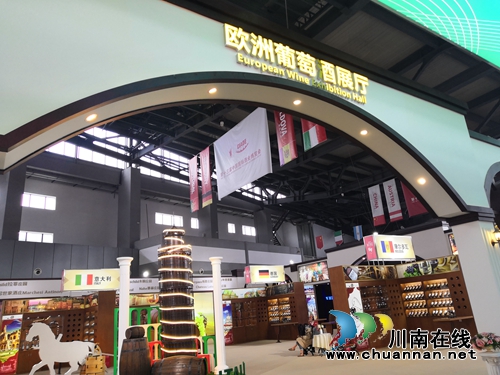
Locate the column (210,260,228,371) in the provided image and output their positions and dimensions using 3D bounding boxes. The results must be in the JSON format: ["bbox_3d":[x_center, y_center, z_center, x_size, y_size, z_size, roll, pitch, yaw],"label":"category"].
[{"bbox_3d":[-0.984,3.823,11.851,0.410,3.392,0.410,-4,-18,-1],"label":"column"}]

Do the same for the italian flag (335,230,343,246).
[{"bbox_3d":[9.426,5.441,41.445,0.040,1.524,0.991,9,-23,-36],"label":"italian flag"}]

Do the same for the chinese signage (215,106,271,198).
[{"bbox_3d":[-0.414,-1.383,17.834,0.080,3.040,4.151,9,-23,-36],"label":"chinese signage"}]

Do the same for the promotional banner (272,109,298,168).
[{"bbox_3d":[1.510,-2.646,16.861,0.030,3.365,1.114,8,-22,-35],"label":"promotional banner"}]

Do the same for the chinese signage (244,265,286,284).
[{"bbox_3d":[0.948,5.239,23.387,2.560,0.980,0.506,8,-22,-34],"label":"chinese signage"}]

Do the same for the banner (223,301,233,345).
[{"bbox_3d":[-1.343,7.935,22.784,0.828,2.480,0.050,9,-23,-36],"label":"banner"}]

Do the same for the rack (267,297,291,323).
[{"bbox_3d":[1.782,7.042,22.308,0.300,1.260,1.928,8,-22,-35],"label":"rack"}]

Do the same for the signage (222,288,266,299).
[{"bbox_3d":[-0.376,6.580,24.086,3.550,0.594,0.060,9,-23,-36],"label":"signage"}]

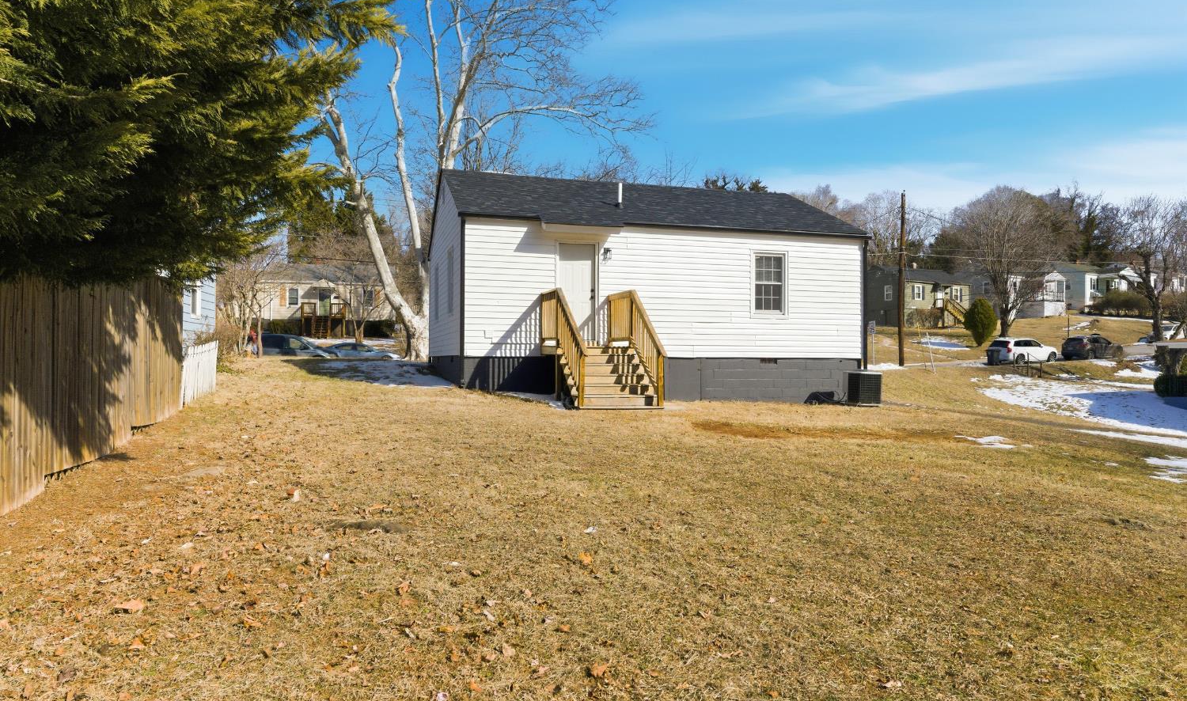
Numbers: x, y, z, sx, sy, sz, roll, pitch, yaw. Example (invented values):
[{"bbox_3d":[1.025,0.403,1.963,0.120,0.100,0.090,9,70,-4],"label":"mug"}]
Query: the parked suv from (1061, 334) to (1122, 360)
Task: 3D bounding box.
[{"bbox_3d":[37.366,-0.188,59.300,4.600,1.700,1.860,0,-1,-22],"label":"parked suv"}]

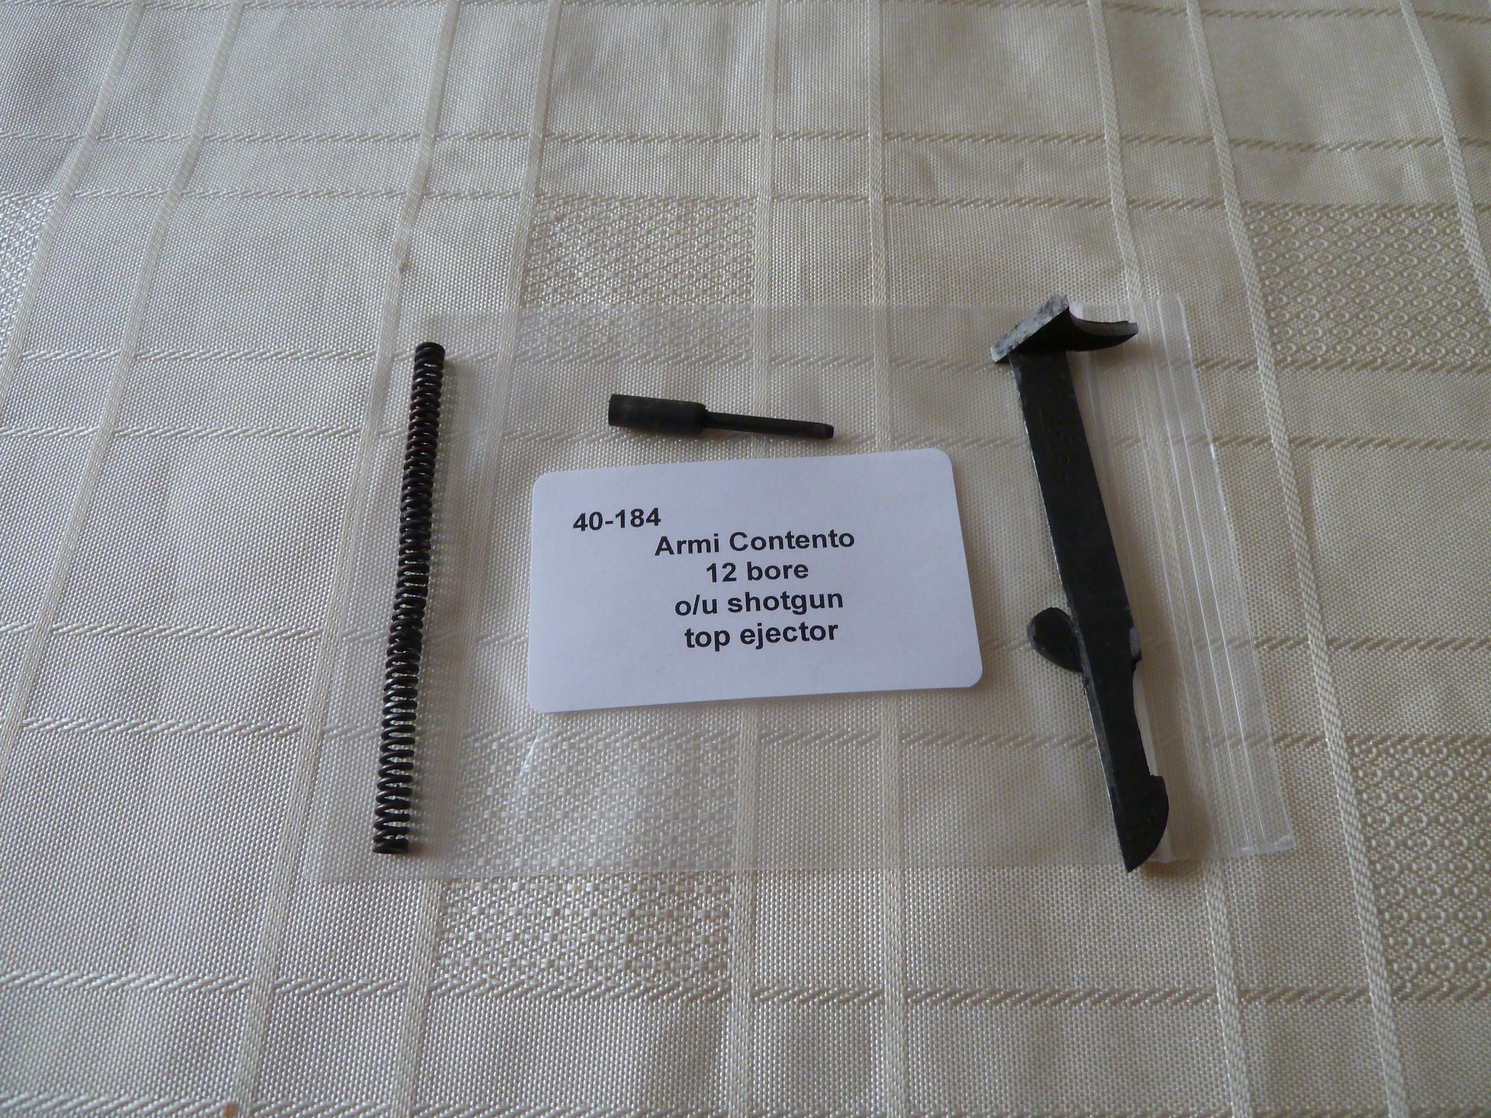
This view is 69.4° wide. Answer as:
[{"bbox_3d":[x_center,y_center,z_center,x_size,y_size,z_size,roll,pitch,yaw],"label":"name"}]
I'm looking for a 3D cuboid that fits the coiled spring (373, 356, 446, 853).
[{"bbox_3d":[-0.048,0.003,0.155,0.005,0.005,0.078,-3,66,0],"label":"coiled spring"}]

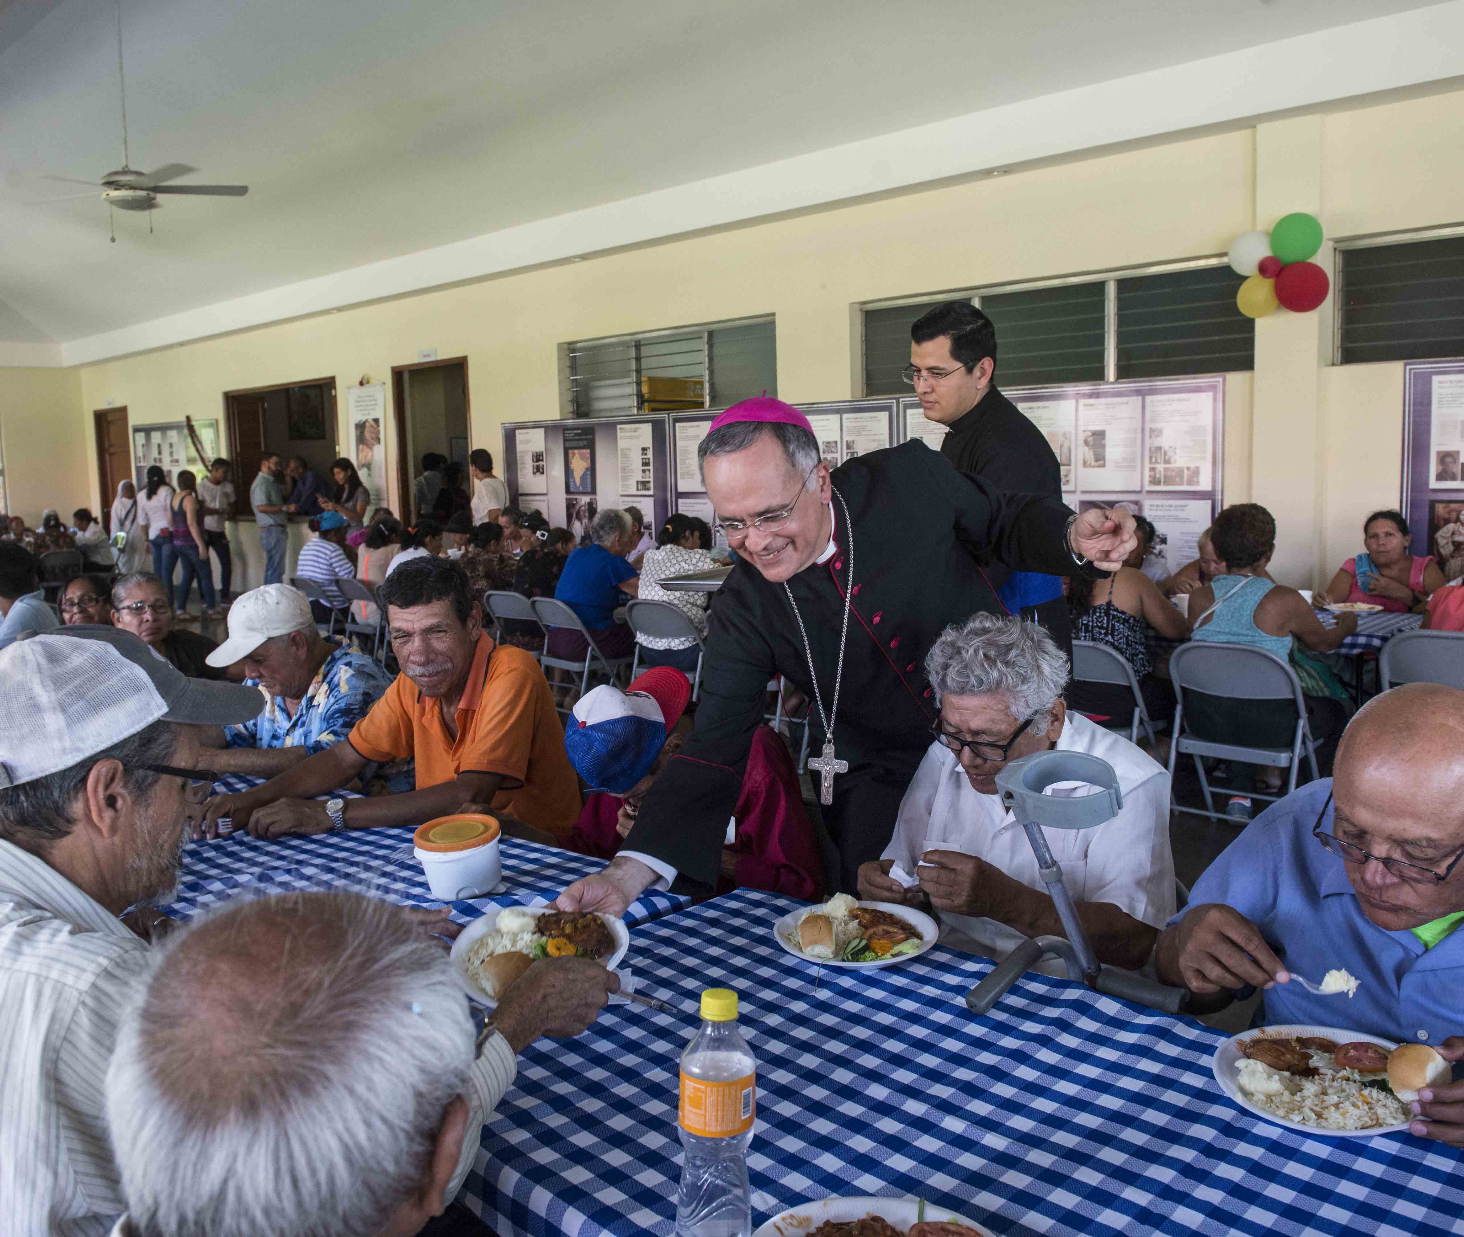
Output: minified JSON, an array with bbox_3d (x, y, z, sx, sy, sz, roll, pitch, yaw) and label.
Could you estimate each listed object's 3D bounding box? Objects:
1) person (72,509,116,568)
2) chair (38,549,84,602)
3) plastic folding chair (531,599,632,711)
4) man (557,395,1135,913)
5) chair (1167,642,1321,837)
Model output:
[{"bbox_3d":[-6.916,-0.596,13.400,0.650,1.200,0.480,-3,7,-15],"label":"person"},{"bbox_3d":[-7.303,-0.357,13.340,0.465,0.760,0.480,-8,9,-42],"label":"chair"},{"bbox_3d":[-0.818,0.237,6.761,0.492,0.760,0.457,-8,9,-39],"label":"plastic folding chair"},{"bbox_3d":[0.218,0.415,1.900,0.820,1.500,0.750,0,7,12],"label":"man"},{"bbox_3d":[1.924,0.428,4.557,0.465,0.760,0.480,4,9,41],"label":"chair"}]

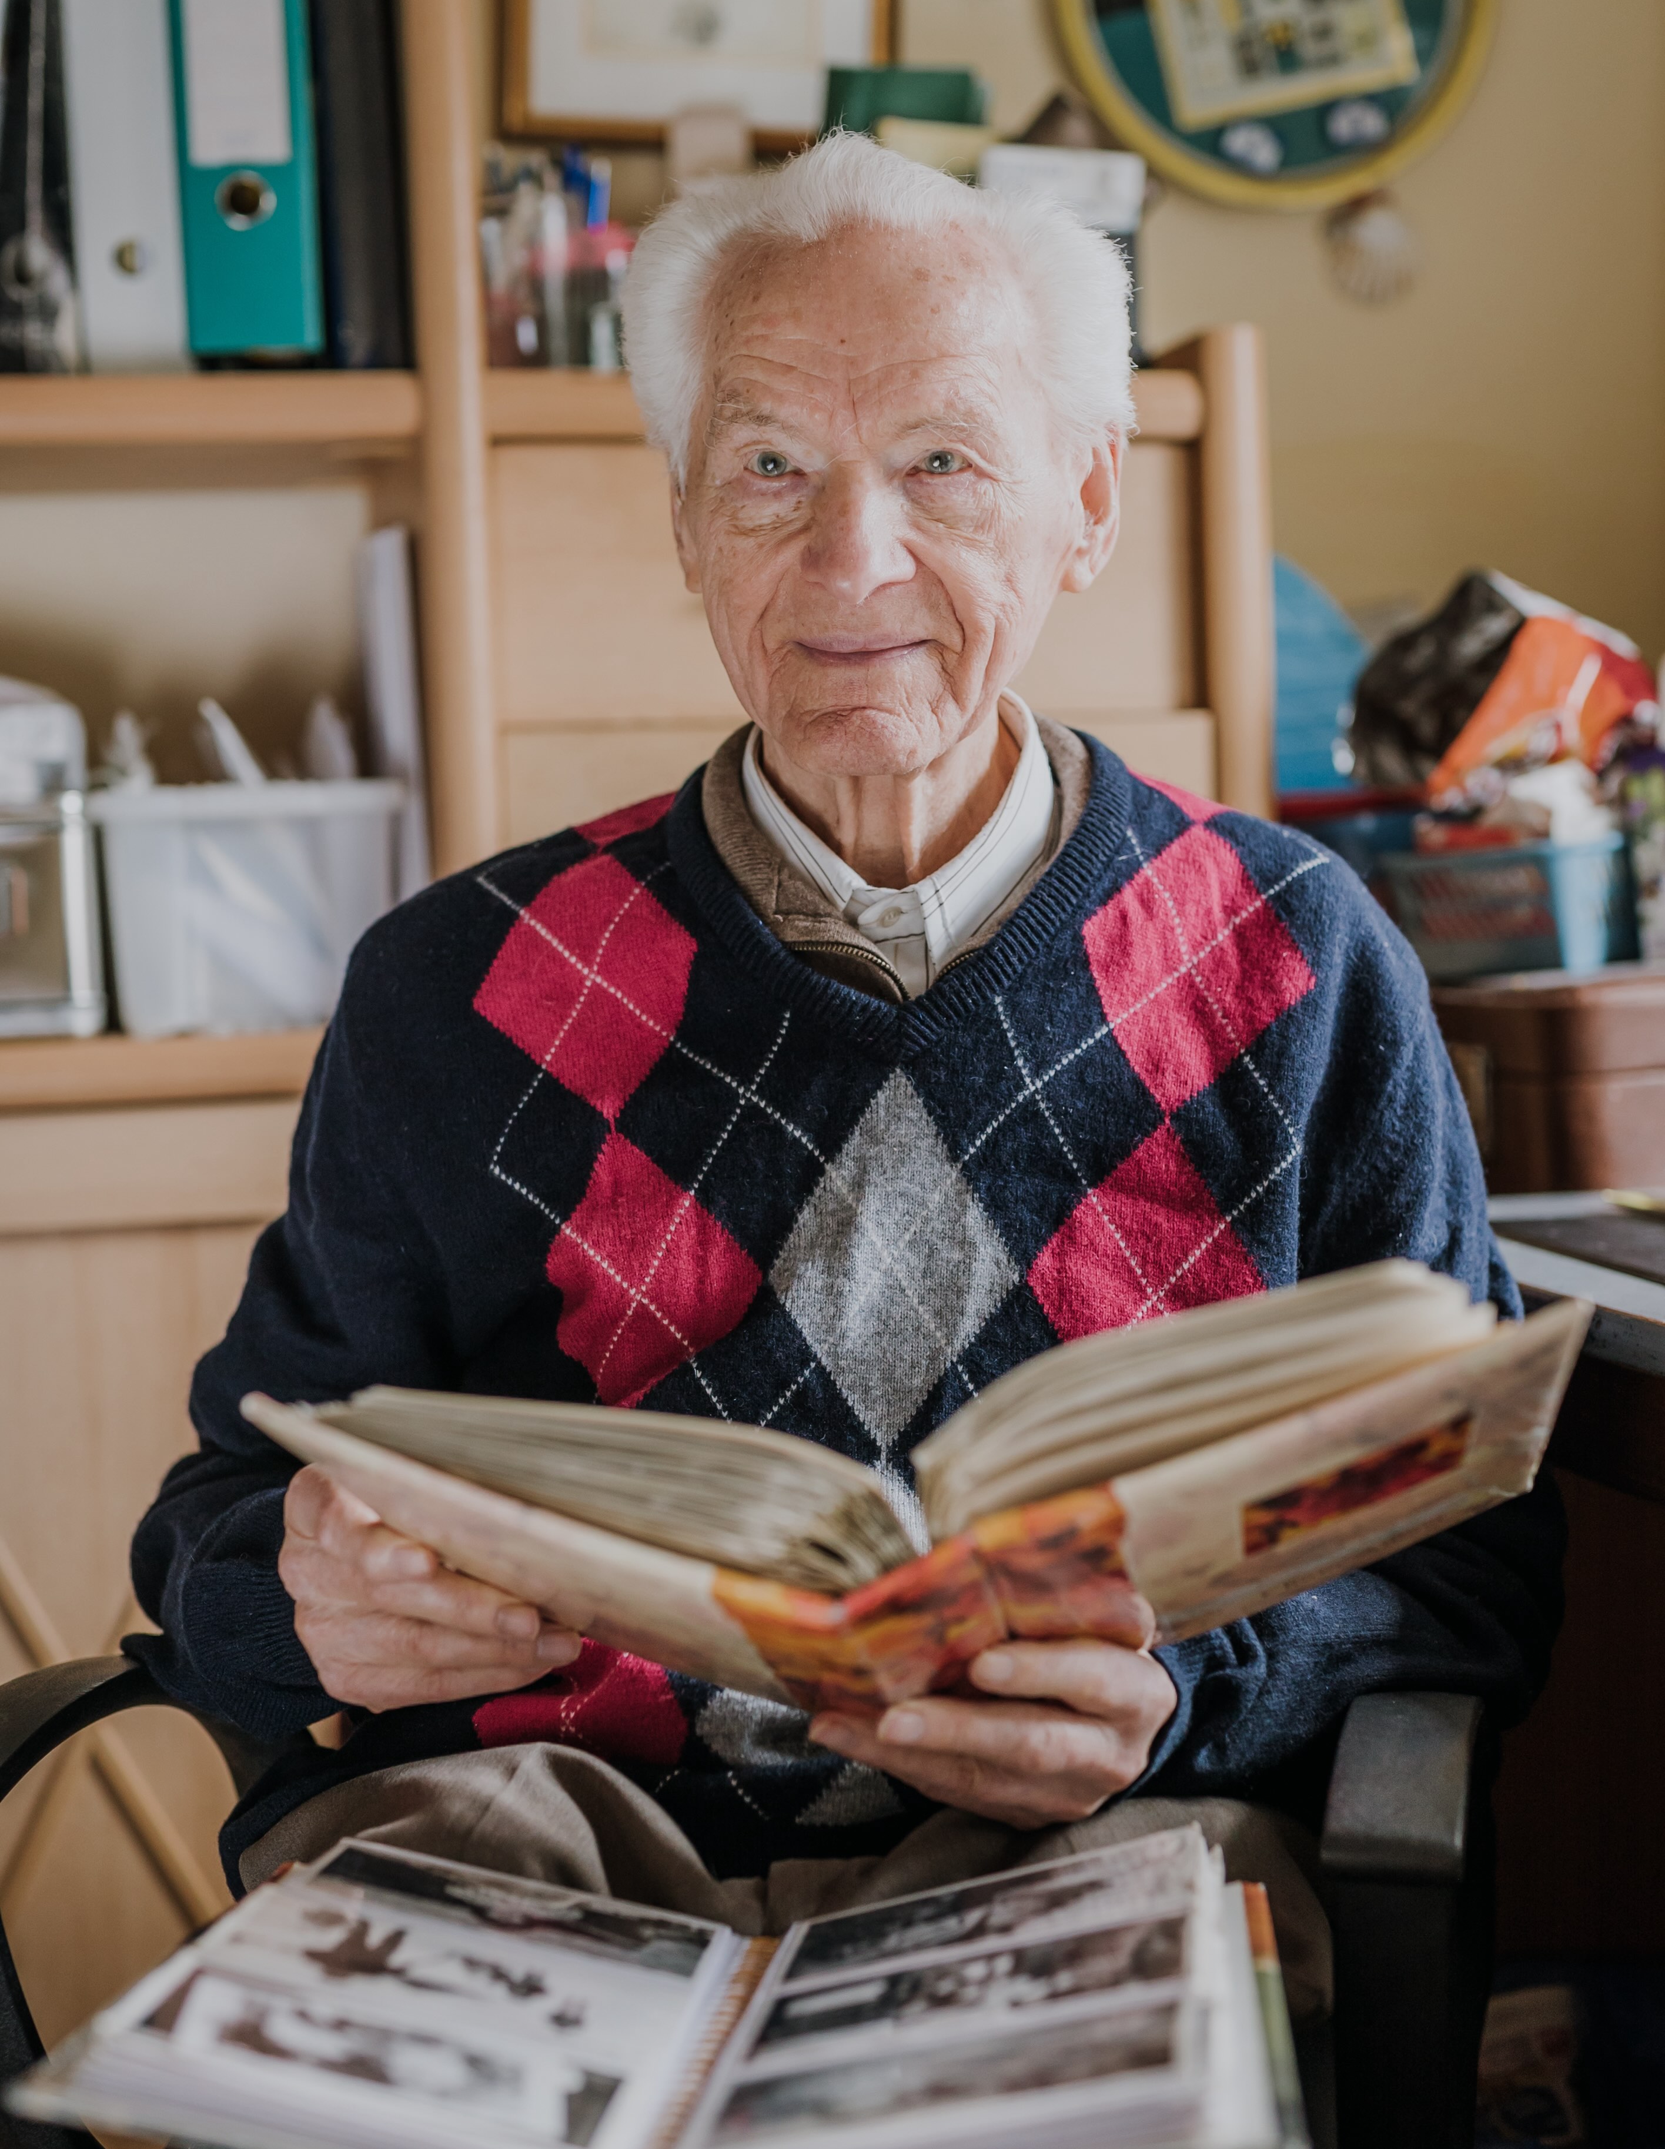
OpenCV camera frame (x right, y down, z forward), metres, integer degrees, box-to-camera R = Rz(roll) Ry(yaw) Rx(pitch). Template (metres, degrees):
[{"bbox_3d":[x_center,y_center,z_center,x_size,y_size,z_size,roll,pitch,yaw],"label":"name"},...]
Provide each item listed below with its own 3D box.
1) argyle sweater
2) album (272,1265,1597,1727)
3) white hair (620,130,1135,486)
[{"bbox_3d":[0.008,0.105,1.410,0.585,0.490,0.370,-2,-1,2],"label":"argyle sweater"},{"bbox_3d":[0.038,0.163,1.218,0.440,0.115,0.245,-5,-20,5],"label":"album"},{"bbox_3d":[0.020,-0.298,1.420,0.210,0.165,0.195,-2,2,9],"label":"white hair"}]

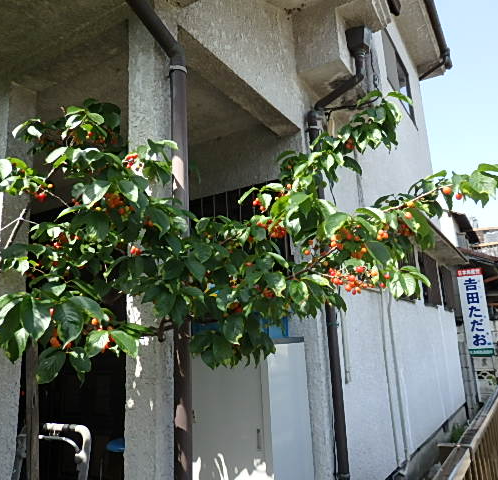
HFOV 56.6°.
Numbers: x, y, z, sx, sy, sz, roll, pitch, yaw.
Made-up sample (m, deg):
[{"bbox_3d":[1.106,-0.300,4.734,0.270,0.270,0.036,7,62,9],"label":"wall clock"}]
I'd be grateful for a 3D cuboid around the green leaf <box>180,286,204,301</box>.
[{"bbox_3d":[-0.171,0.162,1.400,0.065,0.041,0.050,-1,-12,-7],"label":"green leaf"}]

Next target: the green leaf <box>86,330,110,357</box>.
[{"bbox_3d":[-0.433,0.296,1.320,0.067,0.072,0.045,1,-13,-18],"label":"green leaf"}]

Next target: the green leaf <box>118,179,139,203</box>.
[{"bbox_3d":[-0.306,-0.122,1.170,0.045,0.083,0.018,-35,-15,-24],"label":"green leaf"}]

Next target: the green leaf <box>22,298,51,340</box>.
[{"bbox_3d":[-0.598,0.224,1.300,0.082,0.115,0.050,3,-13,-24],"label":"green leaf"}]

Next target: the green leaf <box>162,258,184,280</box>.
[{"bbox_3d":[-0.228,0.088,1.380,0.064,0.064,0.040,0,-12,-9],"label":"green leaf"}]

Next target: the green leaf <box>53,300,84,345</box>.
[{"bbox_3d":[-0.508,0.232,1.300,0.082,0.120,0.045,2,-13,-21],"label":"green leaf"}]

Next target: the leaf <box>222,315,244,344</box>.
[{"bbox_3d":[-0.049,0.263,1.360,0.063,0.086,0.040,-2,-12,-2],"label":"leaf"}]

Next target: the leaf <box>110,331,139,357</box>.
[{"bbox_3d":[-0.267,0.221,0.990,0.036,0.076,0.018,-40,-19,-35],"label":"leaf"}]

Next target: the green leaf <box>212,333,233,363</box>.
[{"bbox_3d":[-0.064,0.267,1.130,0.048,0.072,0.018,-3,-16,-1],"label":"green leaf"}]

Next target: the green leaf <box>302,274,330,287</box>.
[{"bbox_3d":[0.204,0.124,1.420,0.083,0.036,0.050,-4,-12,8],"label":"green leaf"}]

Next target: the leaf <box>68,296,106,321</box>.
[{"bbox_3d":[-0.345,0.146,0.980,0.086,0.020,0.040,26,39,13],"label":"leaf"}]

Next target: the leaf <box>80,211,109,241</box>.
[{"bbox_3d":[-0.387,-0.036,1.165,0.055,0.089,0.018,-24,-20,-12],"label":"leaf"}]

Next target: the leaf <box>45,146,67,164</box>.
[{"bbox_3d":[-0.591,-0.260,1.420,0.066,0.054,0.050,3,-13,-23],"label":"leaf"}]

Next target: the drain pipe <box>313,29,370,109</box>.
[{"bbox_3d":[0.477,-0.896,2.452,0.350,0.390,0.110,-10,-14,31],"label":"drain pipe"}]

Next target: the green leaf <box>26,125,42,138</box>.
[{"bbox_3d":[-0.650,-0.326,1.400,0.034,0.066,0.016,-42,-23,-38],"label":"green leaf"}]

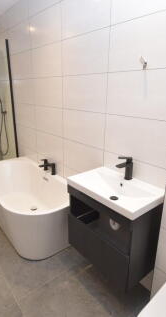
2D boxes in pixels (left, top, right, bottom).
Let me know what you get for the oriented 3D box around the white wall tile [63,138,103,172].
[{"bbox_3d":[-0.008,-0.012,1.962,0.010,0.300,0.600,-15,25,-38],"label":"white wall tile"}]

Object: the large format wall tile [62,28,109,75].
[{"bbox_3d":[0.002,-0.868,1.672,0.011,0.304,0.597,-15,25,-38],"label":"large format wall tile"}]

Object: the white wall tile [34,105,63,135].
[{"bbox_3d":[-0.394,-0.448,2.294,0.010,0.300,0.600,-15,25,-38],"label":"white wall tile"}]

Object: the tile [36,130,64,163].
[{"bbox_3d":[-0.393,-0.156,2.396,0.011,0.304,0.597,-15,25,-38],"label":"tile"}]

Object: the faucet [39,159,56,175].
[{"bbox_3d":[-0.450,0.113,2.372,0.158,0.155,0.218,-15,25,-38],"label":"faucet"}]

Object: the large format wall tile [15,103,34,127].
[{"bbox_3d":[-0.783,-0.601,2.725,0.010,0.300,0.600,-15,25,-38],"label":"large format wall tile"}]

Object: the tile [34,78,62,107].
[{"bbox_3d":[-0.389,-0.730,2.198,0.011,0.304,0.597,-15,25,-38],"label":"tile"}]

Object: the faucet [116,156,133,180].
[{"bbox_3d":[0.298,0.091,1.462,0.162,0.174,0.050,-15,25,-38],"label":"faucet"}]

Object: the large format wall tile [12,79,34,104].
[{"bbox_3d":[-0.780,-0.885,2.627,0.010,0.300,0.600,-15,25,-38],"label":"large format wall tile"}]

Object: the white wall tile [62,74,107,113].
[{"bbox_3d":[-0.002,-0.579,1.766,0.010,0.300,0.600,-15,25,-38],"label":"white wall tile"}]

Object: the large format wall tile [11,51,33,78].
[{"bbox_3d":[-0.777,-1.168,2.528,0.010,0.300,0.600,-15,25,-38],"label":"large format wall tile"}]

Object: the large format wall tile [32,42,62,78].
[{"bbox_3d":[-0.387,-1.017,2.099,0.011,0.304,0.597,-15,25,-38],"label":"large format wall tile"}]

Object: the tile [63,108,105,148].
[{"bbox_3d":[-0.005,-0.295,1.864,0.010,0.300,0.600,-15,25,-38],"label":"tile"}]

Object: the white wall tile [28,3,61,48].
[{"bbox_3d":[-0.386,-1.299,2.000,0.010,0.300,0.600,-15,25,-38],"label":"white wall tile"}]

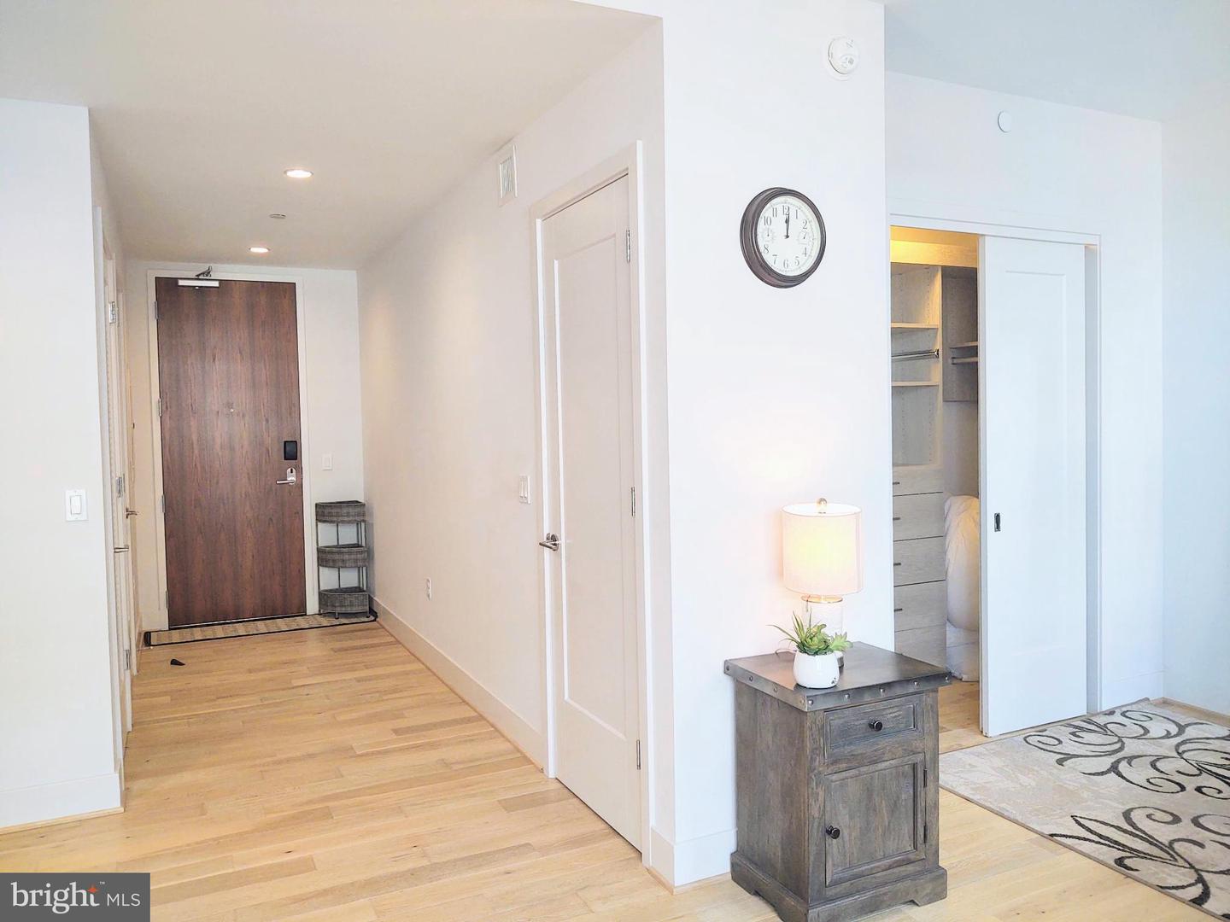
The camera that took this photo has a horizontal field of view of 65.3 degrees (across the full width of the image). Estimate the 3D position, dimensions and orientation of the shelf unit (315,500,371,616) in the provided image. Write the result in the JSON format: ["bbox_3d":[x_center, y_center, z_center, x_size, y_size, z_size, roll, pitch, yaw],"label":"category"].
[{"bbox_3d":[-1.978,0.716,6.974,0.305,0.810,0.310,-2,2,-25],"label":"shelf unit"}]

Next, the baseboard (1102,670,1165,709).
[{"bbox_3d":[2.388,1.069,4.407,0.428,0.147,0.017,-2,2,-25],"label":"baseboard"}]

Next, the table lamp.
[{"bbox_3d":[0.603,0.353,2.796,0.240,0.485,0.240,-1,2,0],"label":"table lamp"}]

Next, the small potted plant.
[{"bbox_3d":[0.536,0.503,2.599,0.200,0.200,0.185,-1,2,0],"label":"small potted plant"}]

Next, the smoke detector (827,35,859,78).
[{"bbox_3d":[0.713,-1.248,2.959,0.119,0.119,0.042,-2,2,-25],"label":"smoke detector"}]

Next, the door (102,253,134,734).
[{"bbox_3d":[-2.117,0.175,4.041,0.060,2.140,0.750,-2,2,-25],"label":"door"}]

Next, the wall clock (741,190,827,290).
[{"bbox_3d":[0.516,-0.671,2.877,0.300,0.300,0.050,-2,2,-25],"label":"wall clock"}]

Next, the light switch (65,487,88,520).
[{"bbox_3d":[-1.909,0.155,3.398,0.071,0.116,0.012,-2,2,-25],"label":"light switch"}]

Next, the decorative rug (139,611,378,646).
[{"bbox_3d":[-2.486,1.151,6.759,1.475,0.015,0.480,-2,2,-28],"label":"decorative rug"}]

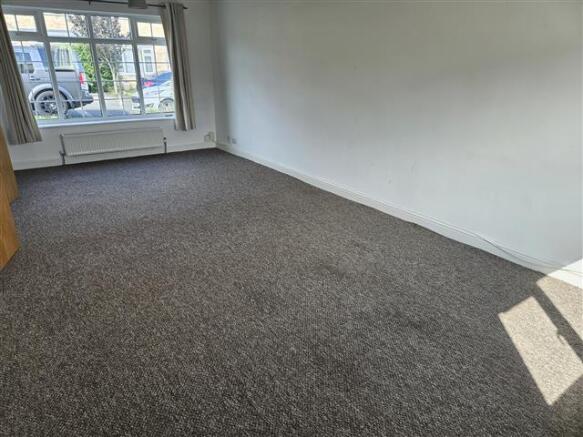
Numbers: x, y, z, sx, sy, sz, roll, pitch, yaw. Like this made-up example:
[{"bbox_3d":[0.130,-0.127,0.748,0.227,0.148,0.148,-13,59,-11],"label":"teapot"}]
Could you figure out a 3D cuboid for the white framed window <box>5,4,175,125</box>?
[{"bbox_3d":[-2.841,-2.182,5.701,2.209,1.534,0.160,-13,25,-32],"label":"white framed window"}]

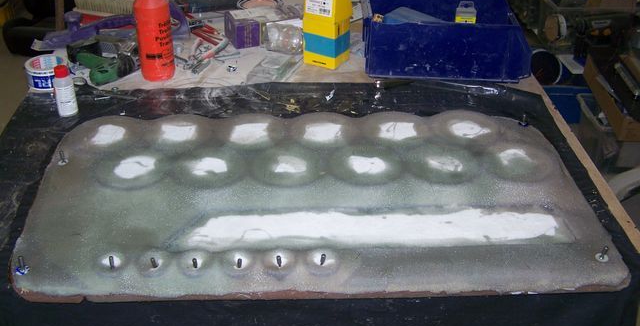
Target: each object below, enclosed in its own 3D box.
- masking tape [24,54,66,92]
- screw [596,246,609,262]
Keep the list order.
[{"bbox_3d":[-0.645,-0.212,1.658,0.098,0.049,0.098,0,32,0],"label":"masking tape"},{"bbox_3d":[0.436,0.137,1.079,0.017,0.022,0.017,0,32,0],"label":"screw"}]

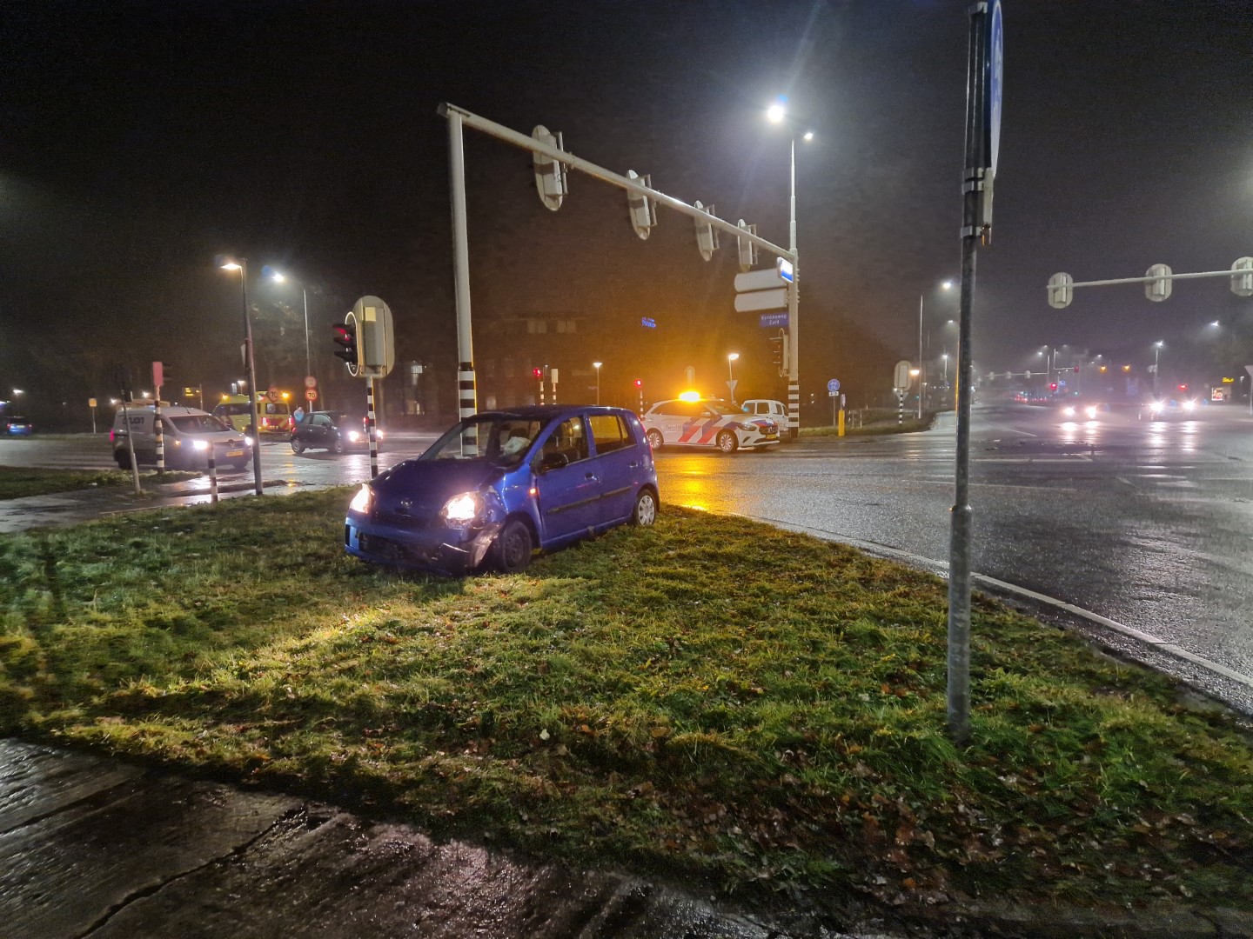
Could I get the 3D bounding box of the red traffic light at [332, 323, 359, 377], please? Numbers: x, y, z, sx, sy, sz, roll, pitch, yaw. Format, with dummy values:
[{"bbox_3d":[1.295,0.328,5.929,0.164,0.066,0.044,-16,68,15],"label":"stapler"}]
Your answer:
[{"bbox_3d":[-5.255,-2.320,15.600,0.480,1.100,0.650,-5,7,-32],"label":"red traffic light"}]

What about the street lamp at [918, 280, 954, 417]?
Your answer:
[{"bbox_3d":[17.769,-6.897,47.595,1.900,7.900,0.350,1,6,22],"label":"street lamp"}]

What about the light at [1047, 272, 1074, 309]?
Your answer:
[{"bbox_3d":[18.251,-7.531,35.000,1.000,1.500,0.420,1,6,26],"label":"light"}]

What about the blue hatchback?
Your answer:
[{"bbox_3d":[-1.096,0.088,8.588,1.475,1.500,3.410,2,6,31],"label":"blue hatchback"}]

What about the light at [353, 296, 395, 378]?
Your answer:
[{"bbox_3d":[-4.775,-2.493,15.650,0.400,1.500,0.970,3,7,35],"label":"light"}]

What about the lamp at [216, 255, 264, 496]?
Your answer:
[{"bbox_3d":[-6.272,-1.484,13.544,0.550,3.900,0.220,-3,6,-21],"label":"lamp"}]

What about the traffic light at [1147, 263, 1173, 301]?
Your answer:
[{"bbox_3d":[21.575,-7.568,33.700,1.000,1.500,0.420,1,6,26],"label":"traffic light"}]

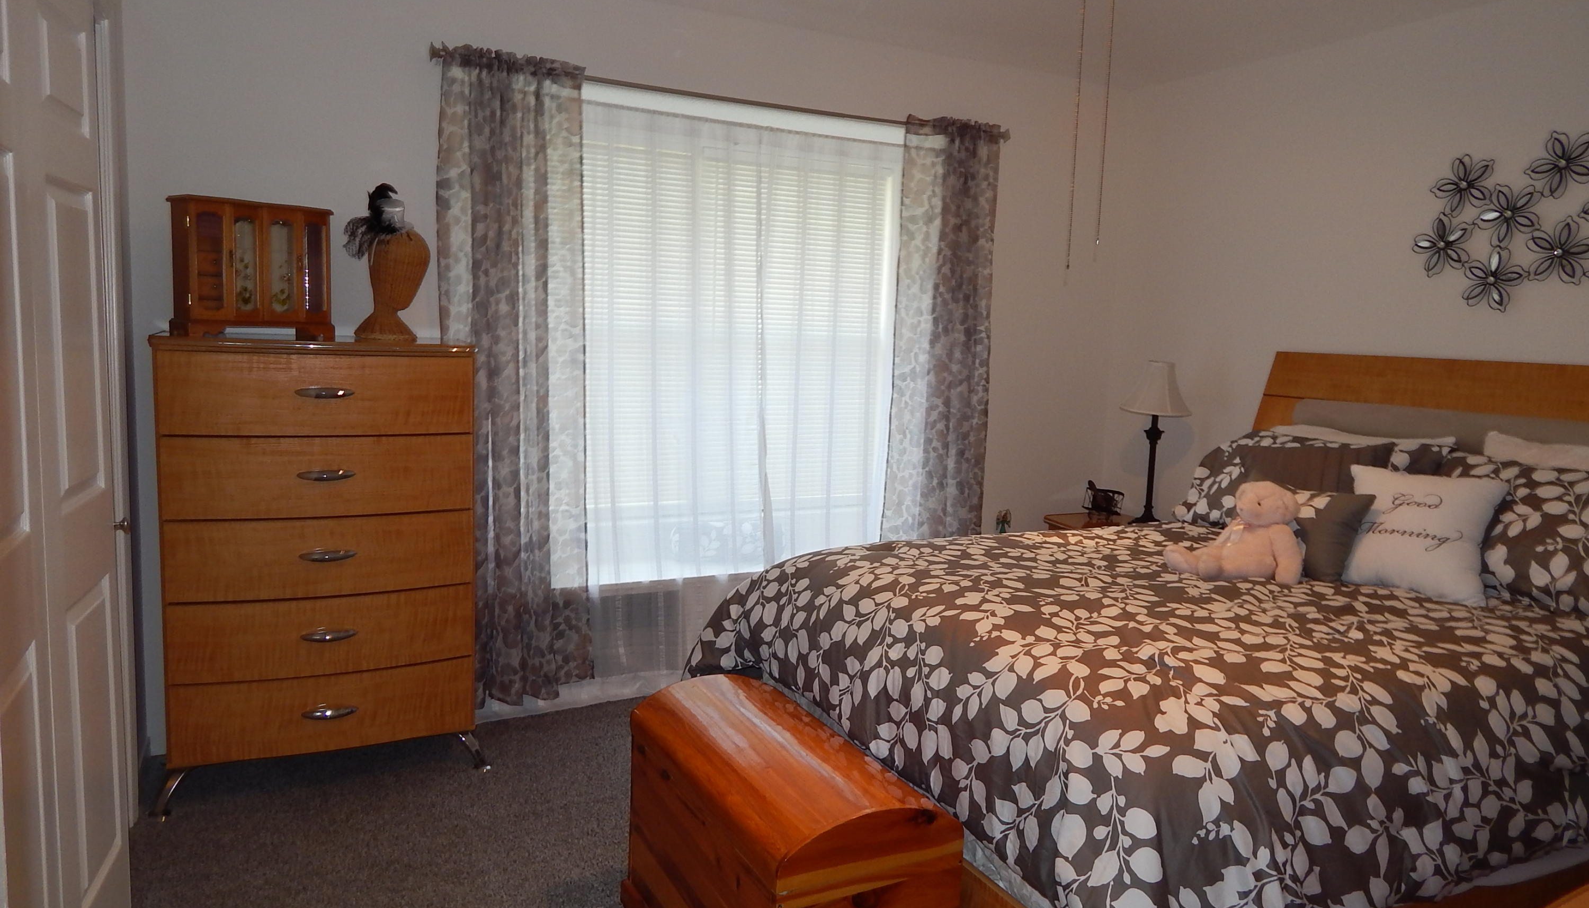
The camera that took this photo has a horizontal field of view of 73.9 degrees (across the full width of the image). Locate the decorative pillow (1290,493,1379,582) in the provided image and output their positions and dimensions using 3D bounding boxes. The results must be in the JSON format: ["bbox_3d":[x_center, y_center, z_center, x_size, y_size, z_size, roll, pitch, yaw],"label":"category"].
[{"bbox_3d":[1.516,0.215,3.154,0.110,0.285,0.360,27,-6,-27],"label":"decorative pillow"}]

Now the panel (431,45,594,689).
[{"bbox_3d":[-0.910,-0.205,3.478,0.510,2.140,0.100,-1,7,-27],"label":"panel"}]

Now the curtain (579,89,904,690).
[{"bbox_3d":[-0.169,-0.167,3.908,1.380,2.110,0.070,-1,7,-27],"label":"curtain"}]

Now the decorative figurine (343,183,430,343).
[{"bbox_3d":[-1.190,-0.559,3.091,0.230,0.455,0.180,1,6,-7],"label":"decorative figurine"}]

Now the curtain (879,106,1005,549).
[{"bbox_3d":[0.586,-0.244,4.241,0.480,2.140,0.100,-1,7,-27],"label":"curtain"}]

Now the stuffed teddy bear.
[{"bbox_3d":[1.232,0.214,2.963,0.320,0.270,0.245,1,6,-6],"label":"stuffed teddy bear"}]

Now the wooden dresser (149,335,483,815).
[{"bbox_3d":[-1.381,0.304,3.103,0.830,1.280,0.440,-1,7,-27],"label":"wooden dresser"}]

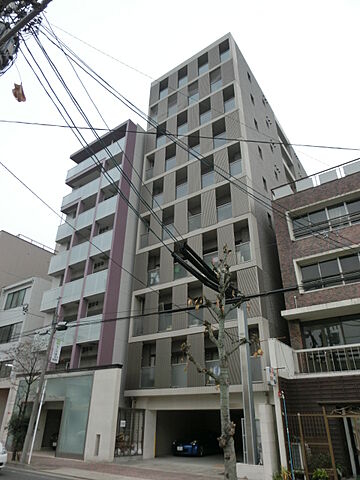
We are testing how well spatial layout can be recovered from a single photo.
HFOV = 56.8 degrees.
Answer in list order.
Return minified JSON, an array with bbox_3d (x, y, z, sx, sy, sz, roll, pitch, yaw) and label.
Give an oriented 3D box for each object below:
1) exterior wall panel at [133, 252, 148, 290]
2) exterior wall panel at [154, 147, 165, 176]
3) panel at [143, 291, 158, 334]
[{"bbox_3d":[-2.387,1.983,21.271,0.997,2.536,0.120,-17,-34,29],"label":"exterior wall panel"},{"bbox_3d":[-1.435,-5.506,24.176,0.956,2.448,0.100,-18,-34,31],"label":"exterior wall panel"},{"bbox_3d":[-1.571,4.109,18.834,0.984,2.447,0.100,-18,-34,31],"label":"panel"}]

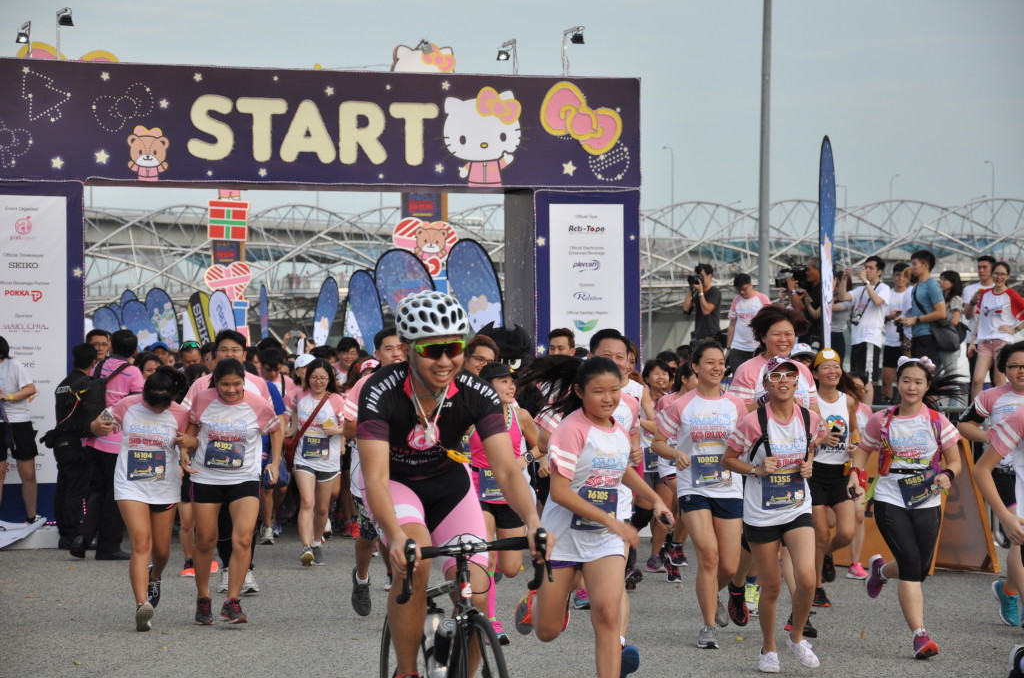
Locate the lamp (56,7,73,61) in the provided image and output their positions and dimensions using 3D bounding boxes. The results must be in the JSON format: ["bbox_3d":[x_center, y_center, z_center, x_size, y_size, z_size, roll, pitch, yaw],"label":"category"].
[{"bbox_3d":[-3.658,-2.484,27.900,0.130,0.480,0.180,0,0,30],"label":"lamp"}]

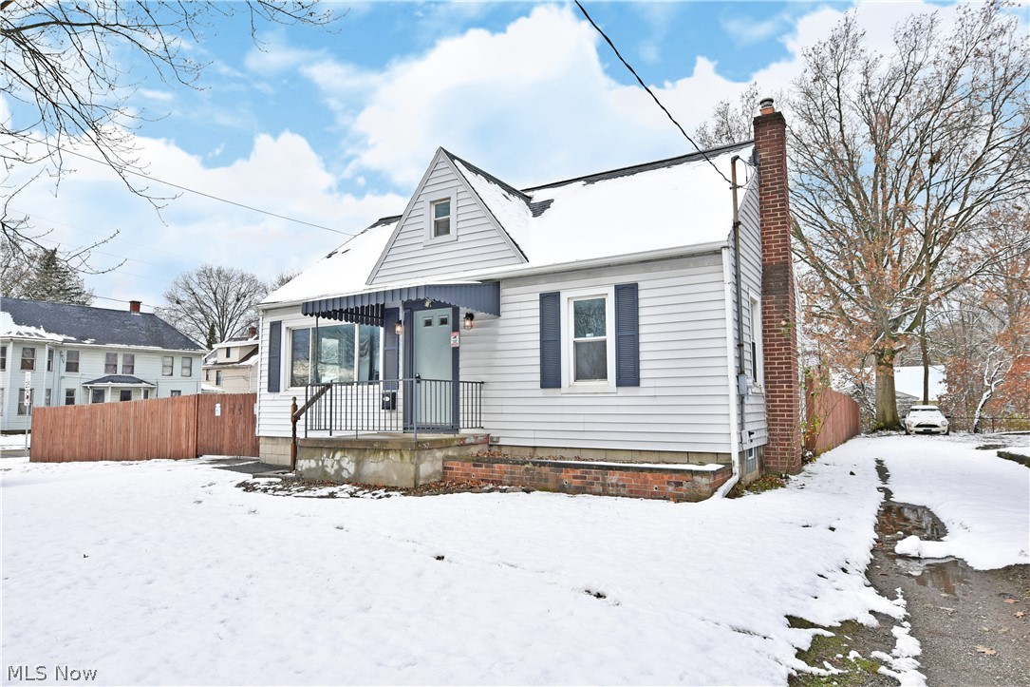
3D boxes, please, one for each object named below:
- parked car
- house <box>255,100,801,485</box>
[{"bbox_3d":[20.105,3.728,29.434,1.760,1.420,3.720,-3,-6,32],"label":"parked car"},{"bbox_3d":[0.573,-0.840,13.724,10.700,6.550,8.400,-3,-6,32],"label":"house"}]

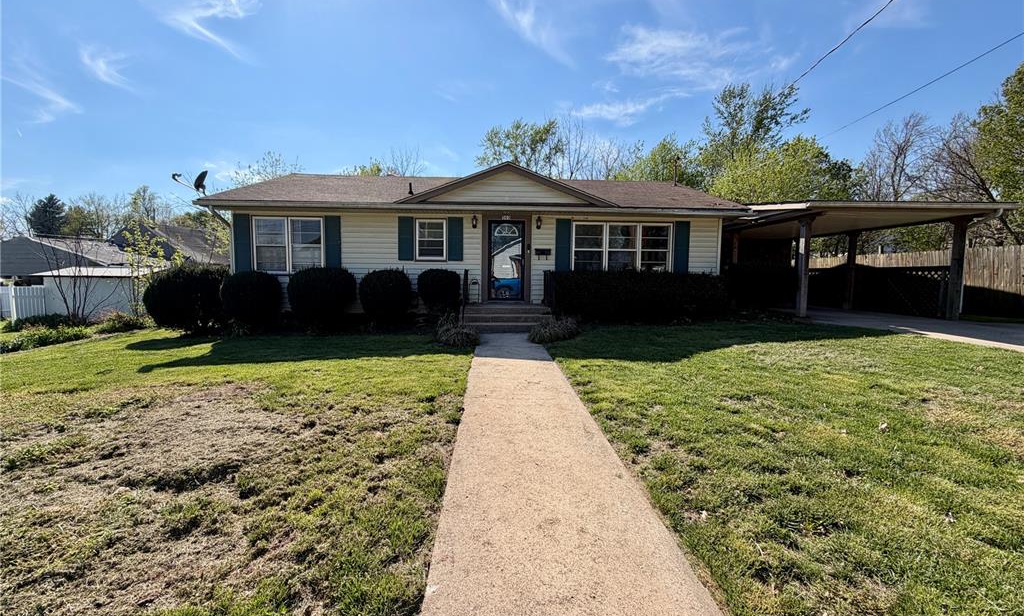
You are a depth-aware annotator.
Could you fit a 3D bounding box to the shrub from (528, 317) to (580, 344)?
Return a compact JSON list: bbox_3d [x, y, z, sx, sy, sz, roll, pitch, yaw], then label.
[{"bbox_3d":[0.878,0.368,8.715,1.050,0.500,0.950,0,5,-3],"label":"shrub"}]

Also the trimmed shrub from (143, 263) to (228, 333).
[{"bbox_3d":[-7.619,-0.256,9.293,1.600,1.500,1.500,0,5,-3],"label":"trimmed shrub"}]

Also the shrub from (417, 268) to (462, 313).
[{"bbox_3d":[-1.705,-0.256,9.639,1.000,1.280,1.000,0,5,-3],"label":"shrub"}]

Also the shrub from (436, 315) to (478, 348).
[{"bbox_3d":[-1.094,0.379,8.166,0.850,0.570,0.820,0,5,-3],"label":"shrub"}]

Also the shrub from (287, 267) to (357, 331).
[{"bbox_3d":[-4.362,-0.210,9.309,1.480,1.450,1.400,0,5,-3],"label":"shrub"}]

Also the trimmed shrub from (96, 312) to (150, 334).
[{"bbox_3d":[-9.068,0.309,9.268,1.000,0.470,0.950,0,5,-3],"label":"trimmed shrub"}]

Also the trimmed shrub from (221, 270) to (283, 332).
[{"bbox_3d":[-5.998,-0.159,9.282,1.300,1.340,1.250,0,5,-3],"label":"trimmed shrub"}]

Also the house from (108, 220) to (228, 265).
[{"bbox_3d":[-26.316,-3.656,31.786,8.600,5.300,8.500,0,5,-3],"label":"house"}]

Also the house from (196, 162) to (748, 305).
[{"bbox_3d":[-0.892,-2.289,14.458,13.250,4.650,9.150,0,5,-3],"label":"house"}]

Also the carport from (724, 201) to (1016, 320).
[{"bbox_3d":[9.554,-1.421,13.722,5.450,2.950,7.000,0,5,-3],"label":"carport"}]

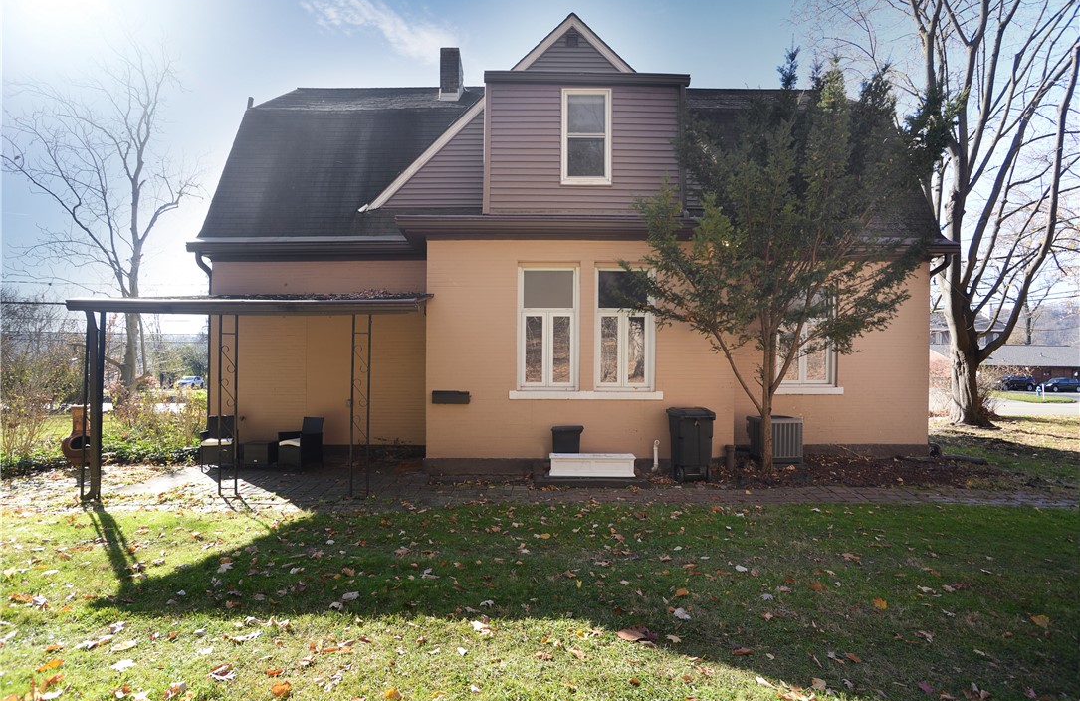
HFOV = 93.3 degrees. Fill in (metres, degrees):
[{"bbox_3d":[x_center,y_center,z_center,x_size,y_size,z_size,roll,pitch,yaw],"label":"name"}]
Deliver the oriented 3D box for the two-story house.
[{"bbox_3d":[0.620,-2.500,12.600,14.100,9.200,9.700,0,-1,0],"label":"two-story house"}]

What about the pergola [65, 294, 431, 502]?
[{"bbox_3d":[-3.900,0.450,8.000,4.450,3.000,3.000,0,-1,0],"label":"pergola"}]

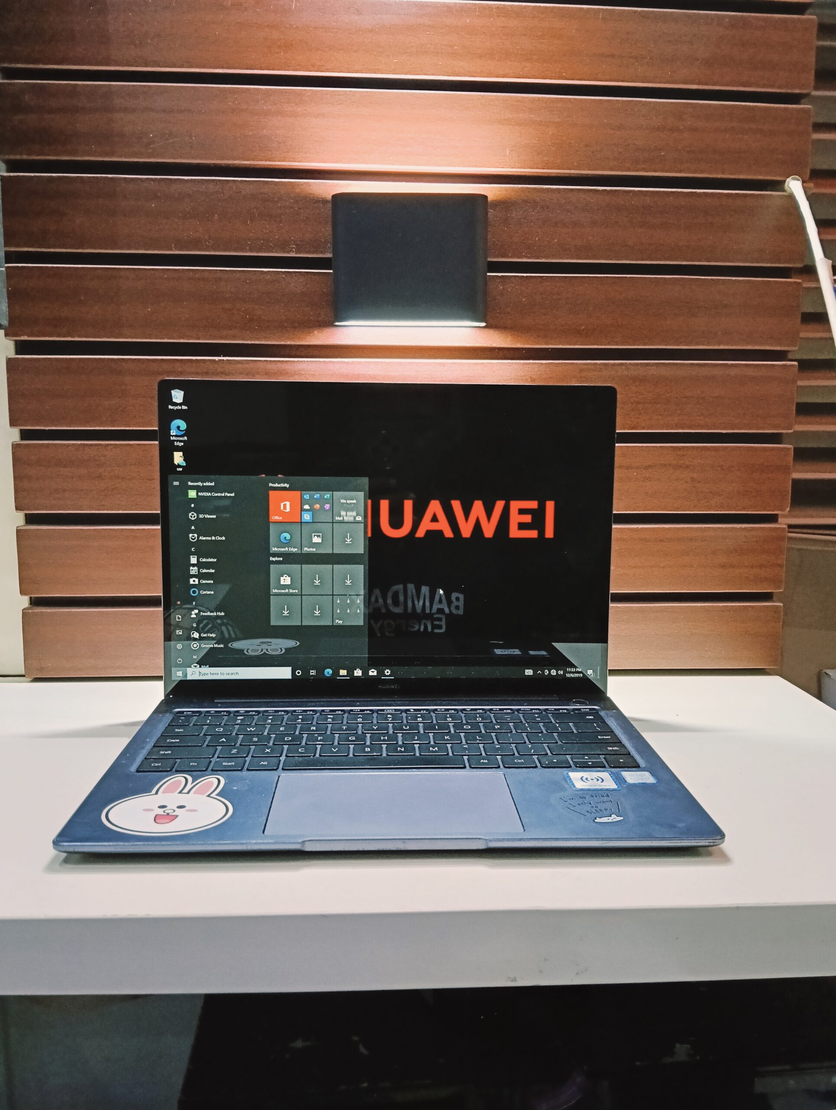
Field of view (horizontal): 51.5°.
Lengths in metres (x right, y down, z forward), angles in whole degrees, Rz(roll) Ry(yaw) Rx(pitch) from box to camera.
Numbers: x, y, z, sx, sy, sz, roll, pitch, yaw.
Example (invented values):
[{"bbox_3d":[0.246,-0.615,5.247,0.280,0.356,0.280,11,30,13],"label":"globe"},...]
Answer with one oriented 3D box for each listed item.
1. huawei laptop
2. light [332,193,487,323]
[{"bbox_3d":[-0.014,0.010,0.484,0.304,0.225,0.217,0,8,-3],"label":"huawei laptop"},{"bbox_3d":[-0.006,-0.206,0.613,0.111,0.087,0.037,0,7,-4],"label":"light"}]

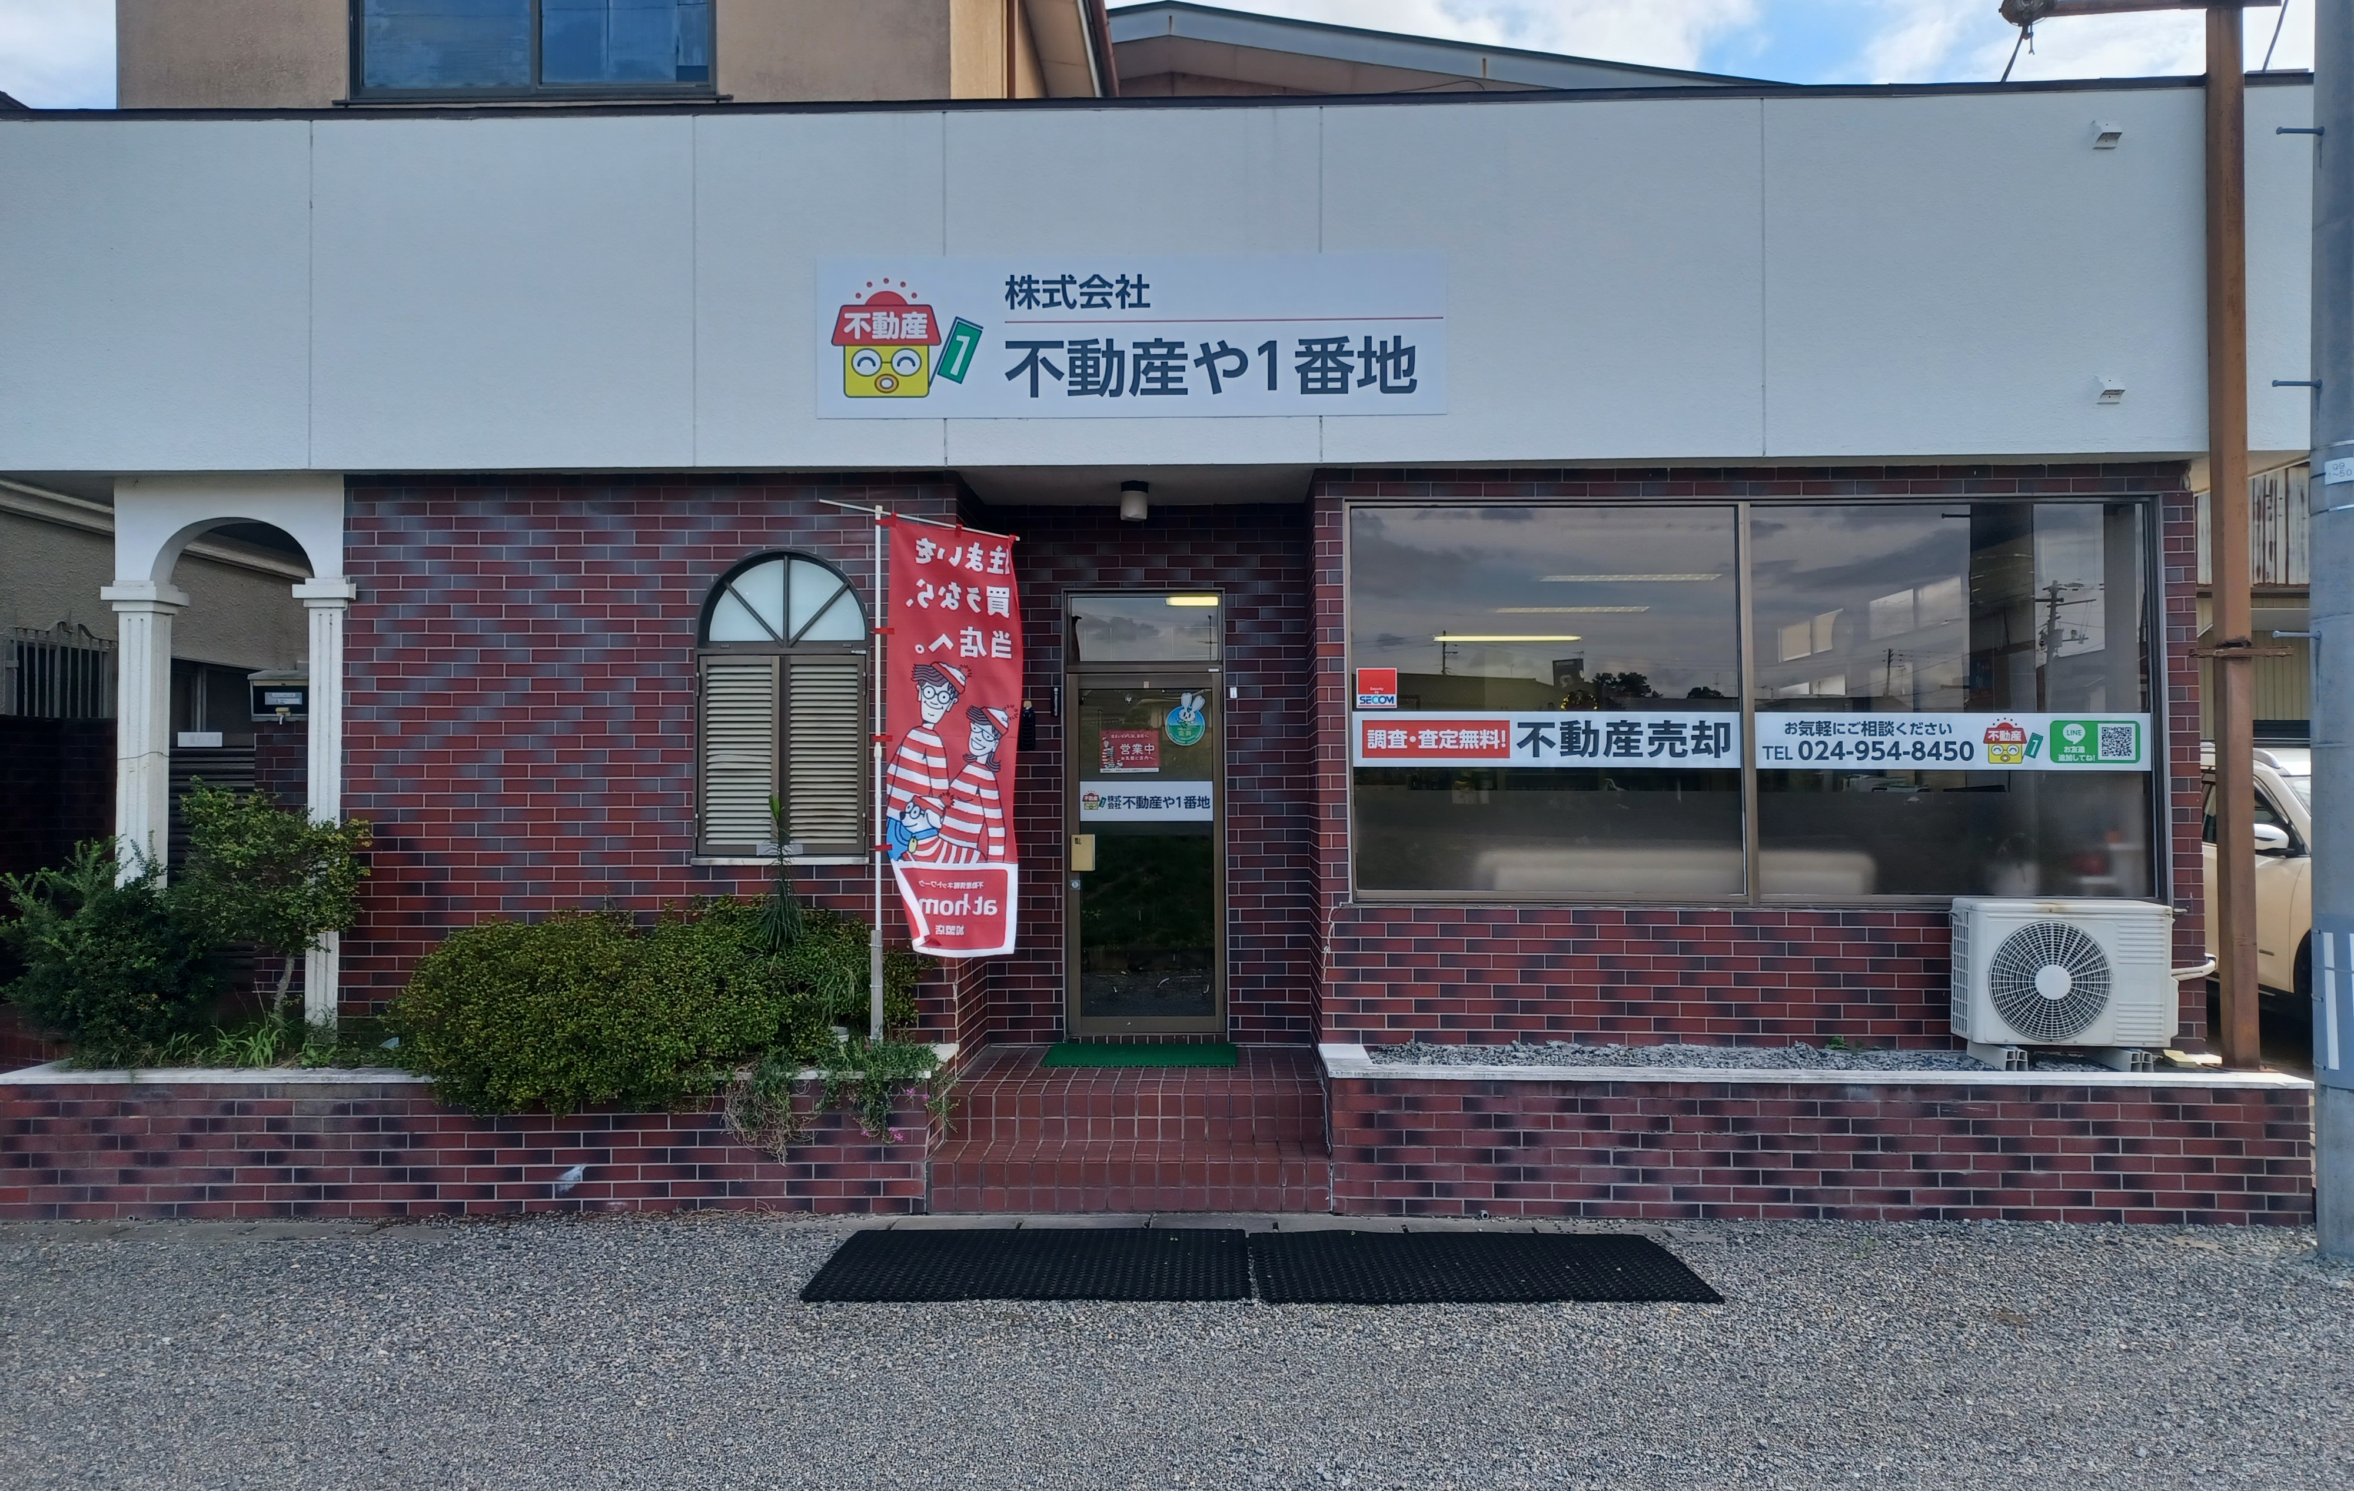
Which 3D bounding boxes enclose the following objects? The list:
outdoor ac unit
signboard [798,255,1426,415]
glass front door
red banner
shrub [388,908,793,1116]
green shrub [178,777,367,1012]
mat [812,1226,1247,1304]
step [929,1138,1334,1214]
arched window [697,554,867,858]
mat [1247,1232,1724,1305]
[{"bbox_3d":[3.681,0.985,7.104,0.830,0.660,0.340,0,-1,6],"label":"outdoor ac unit"},{"bbox_3d":[-0.207,-1.812,7.510,2.780,0.720,0.050,0,-1,1],"label":"signboard"},{"bbox_3d":[-0.155,0.544,8.655,0.810,1.840,0.070,0,-1,1],"label":"glass front door"},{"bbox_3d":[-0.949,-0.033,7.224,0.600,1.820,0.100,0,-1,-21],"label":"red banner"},{"bbox_3d":[-2.436,1.091,7.079,1.700,0.850,0.850,0,-1,1],"label":"shrub"},{"bbox_3d":[-3.905,0.674,7.370,0.850,1.050,0.780,0,-1,1],"label":"green shrub"},{"bbox_3d":[-0.491,1.857,6.129,1.500,0.025,0.890,0,-1,1],"label":"mat"},{"bbox_3d":[-0.183,1.785,7.036,1.630,0.210,0.410,0,-1,1],"label":"step"},{"bbox_3d":[-1.783,-0.181,7.685,0.780,1.380,0.120,0,-1,1],"label":"arched window"},{"bbox_3d":[1.040,1.854,6.083,1.520,0.025,0.880,0,-1,1],"label":"mat"}]

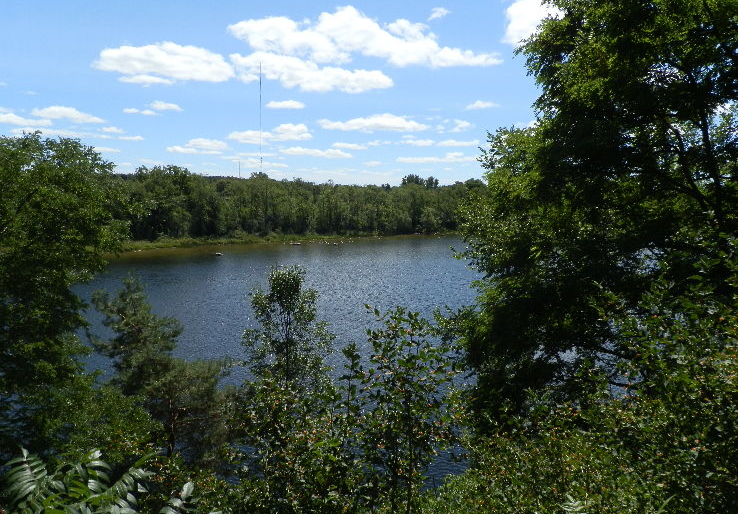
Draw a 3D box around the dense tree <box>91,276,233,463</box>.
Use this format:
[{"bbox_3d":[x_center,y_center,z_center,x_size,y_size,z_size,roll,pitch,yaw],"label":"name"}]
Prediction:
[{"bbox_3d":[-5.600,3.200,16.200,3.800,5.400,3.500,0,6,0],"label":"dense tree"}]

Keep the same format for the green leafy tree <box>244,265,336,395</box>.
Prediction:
[{"bbox_3d":[-2.150,2.400,16.000,2.500,4.400,2.400,0,6,0],"label":"green leafy tree"}]

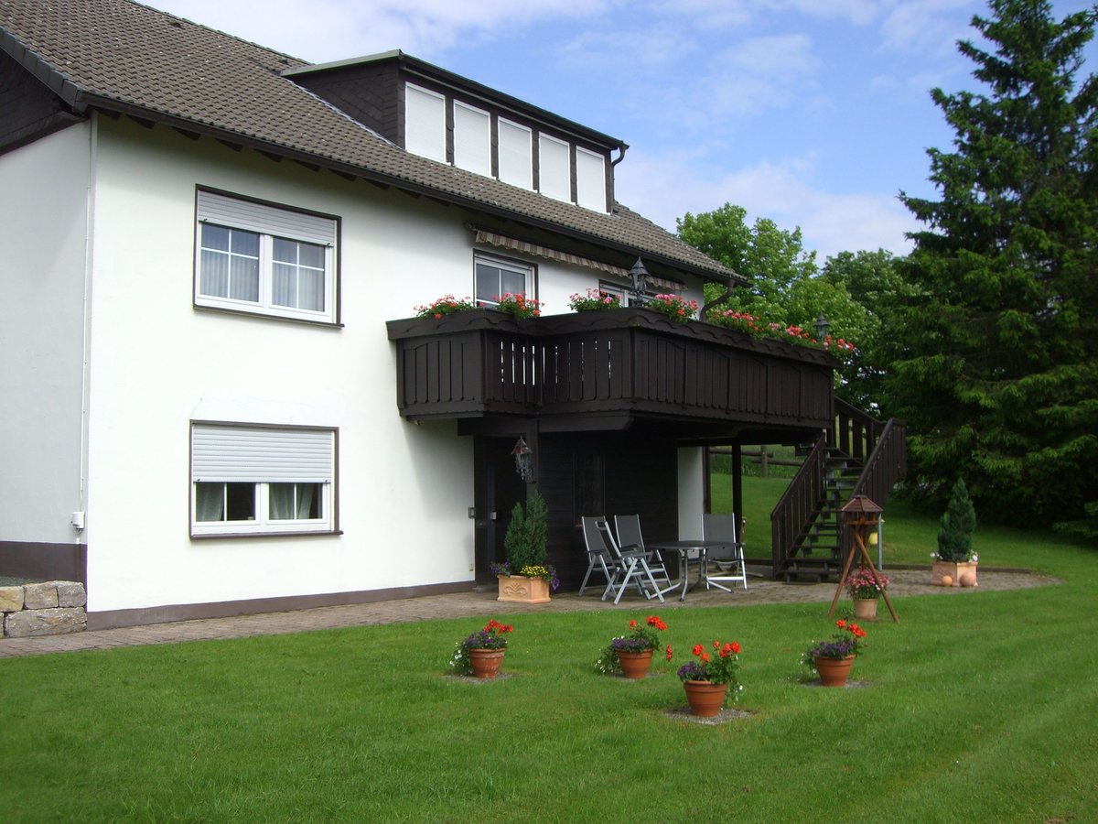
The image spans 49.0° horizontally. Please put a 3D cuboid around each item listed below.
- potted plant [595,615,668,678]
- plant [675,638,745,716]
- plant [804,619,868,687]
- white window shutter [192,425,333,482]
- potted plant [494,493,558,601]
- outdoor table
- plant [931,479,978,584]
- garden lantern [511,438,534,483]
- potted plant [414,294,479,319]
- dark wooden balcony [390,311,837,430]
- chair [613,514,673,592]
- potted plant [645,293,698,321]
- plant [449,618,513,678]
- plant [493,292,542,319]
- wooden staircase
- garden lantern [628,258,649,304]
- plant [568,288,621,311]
[{"bbox_3d":[0.712,2.002,10.314,0.600,0.520,0.480,-1,-5,0],"label":"potted plant"},{"bbox_3d":[1.094,1.774,8.102,0.430,0.470,0.400,-1,-4,7],"label":"plant"},{"bbox_3d":[2.315,1.940,9.792,0.500,0.530,0.460,-2,-5,14],"label":"plant"},{"bbox_3d":[-3.430,0.532,14.656,0.050,0.670,2.100,-3,-5,37],"label":"white window shutter"},{"bbox_3d":[-0.335,1.806,16.353,0.730,1.500,0.560,-4,-6,37],"label":"potted plant"},{"bbox_3d":[1.969,2.215,16.853,0.950,0.720,1.680,-3,-5,32],"label":"outdoor table"},{"bbox_3d":[6.192,1.842,18.480,0.530,1.620,0.530,2,-5,-34],"label":"plant"},{"bbox_3d":[-0.335,0.623,16.082,0.240,0.600,0.280,-3,-5,37],"label":"garden lantern"},{"bbox_3d":[-1.379,-1.399,16.061,0.880,0.330,0.300,-3,-5,37],"label":"potted plant"},{"bbox_3d":[1.331,-0.431,18.167,3.220,1.420,7.250,-3,-5,37],"label":"dark wooden balcony"},{"bbox_3d":[1.376,2.094,17.728,0.580,1.110,0.720,4,-6,-43],"label":"chair"},{"bbox_3d":[1.671,-1.433,16.487,0.330,0.360,0.957,-4,-6,40],"label":"potted plant"},{"bbox_3d":[-0.593,2.035,10.455,0.520,0.500,0.460,-1,-5,0],"label":"plant"},{"bbox_3d":[-0.419,-1.424,16.195,0.300,0.340,0.750,-3,-5,37],"label":"plant"},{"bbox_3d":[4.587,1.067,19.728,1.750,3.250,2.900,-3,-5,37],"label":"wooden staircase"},{"bbox_3d":[1.179,-1.715,15.850,0.240,0.630,0.240,-4,-6,40],"label":"garden lantern"},{"bbox_3d":[0.597,-1.470,15.894,0.680,0.320,0.300,-3,-5,37],"label":"plant"}]

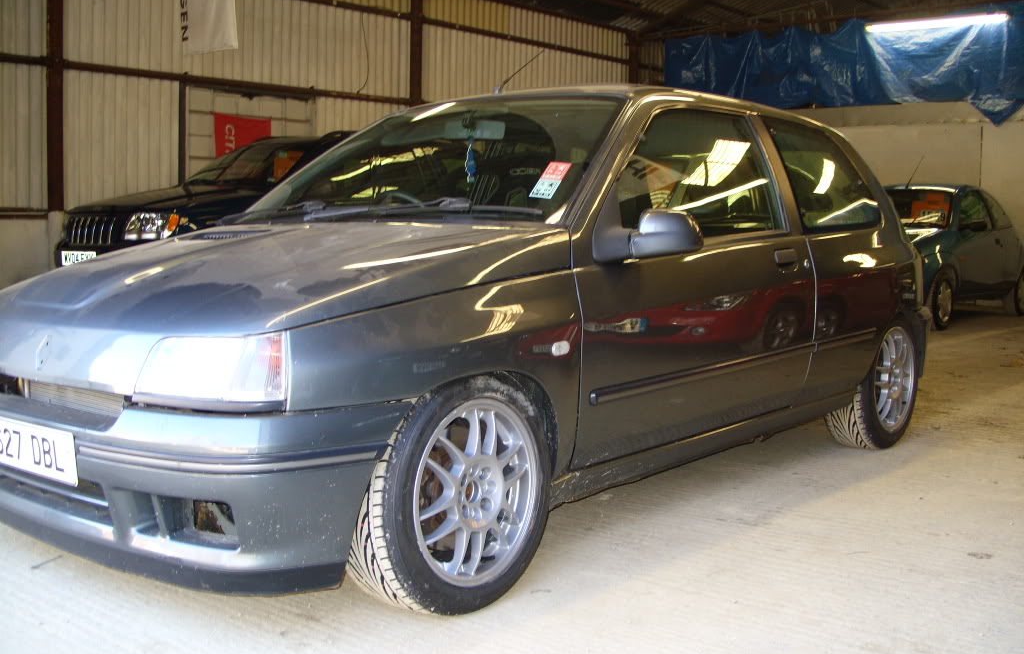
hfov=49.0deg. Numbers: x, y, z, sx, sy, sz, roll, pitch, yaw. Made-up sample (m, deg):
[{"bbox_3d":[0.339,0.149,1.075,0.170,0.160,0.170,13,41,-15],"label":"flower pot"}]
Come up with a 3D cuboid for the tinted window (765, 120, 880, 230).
[{"bbox_3d":[1.106,-0.514,3.884,0.060,0.390,0.730,-22,-10,39],"label":"tinted window"}]

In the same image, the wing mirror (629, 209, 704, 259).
[{"bbox_3d":[0.378,-0.225,2.738,0.175,0.120,0.105,6,7,40],"label":"wing mirror"}]

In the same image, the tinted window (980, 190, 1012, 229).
[{"bbox_3d":[4.824,-1.155,11.018,0.050,0.390,0.680,-22,-10,39],"label":"tinted window"}]

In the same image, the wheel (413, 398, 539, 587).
[{"bbox_3d":[-0.138,0.357,2.520,0.170,0.418,0.418,6,7,41],"label":"wheel"}]

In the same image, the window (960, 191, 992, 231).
[{"bbox_3d":[4.303,-1.093,10.388,0.050,0.400,1.000,-22,-10,39],"label":"window"}]

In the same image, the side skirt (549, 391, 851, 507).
[{"bbox_3d":[0.627,0.336,3.368,0.090,0.100,1.750,6,7,40],"label":"side skirt"}]

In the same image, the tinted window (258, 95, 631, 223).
[{"bbox_3d":[-0.231,-0.522,3.373,1.280,0.110,0.680,6,41,40],"label":"tinted window"}]

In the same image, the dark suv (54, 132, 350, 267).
[{"bbox_3d":[-1.792,-0.948,10.282,1.850,1.750,4.600,6,7,41],"label":"dark suv"}]

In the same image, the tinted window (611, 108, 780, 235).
[{"bbox_3d":[0.484,-0.449,3.149,0.050,0.390,0.980,-22,-10,39],"label":"tinted window"}]

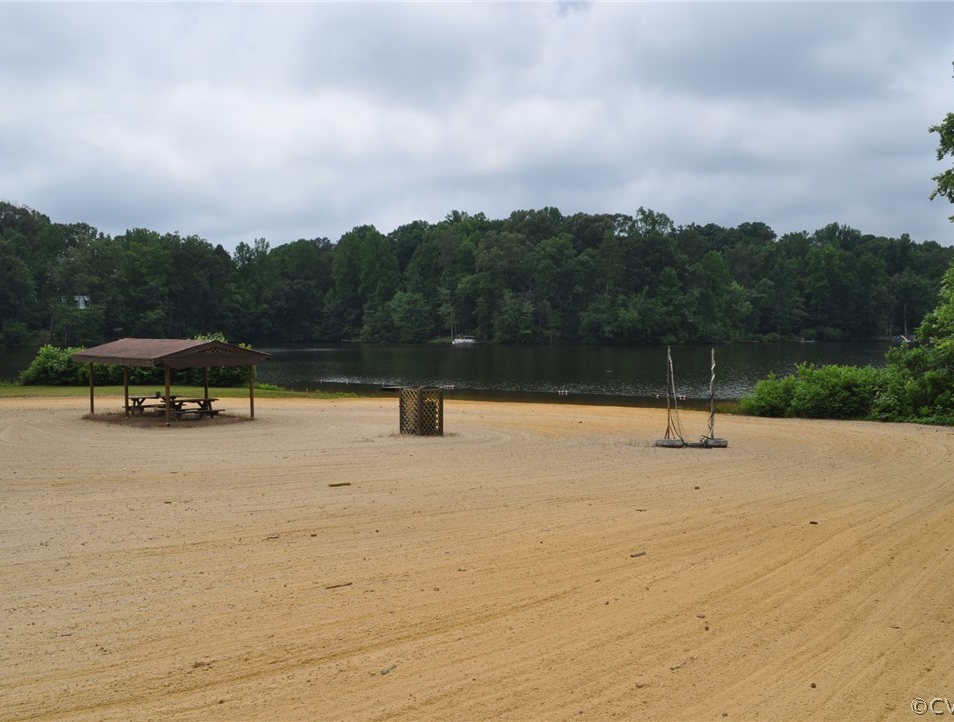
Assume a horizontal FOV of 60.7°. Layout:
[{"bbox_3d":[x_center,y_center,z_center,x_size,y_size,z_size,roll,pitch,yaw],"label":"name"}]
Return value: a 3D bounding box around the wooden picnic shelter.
[{"bbox_3d":[-13.680,0.708,36.011,4.905,3.329,9.115,-3,4,-44],"label":"wooden picnic shelter"}]

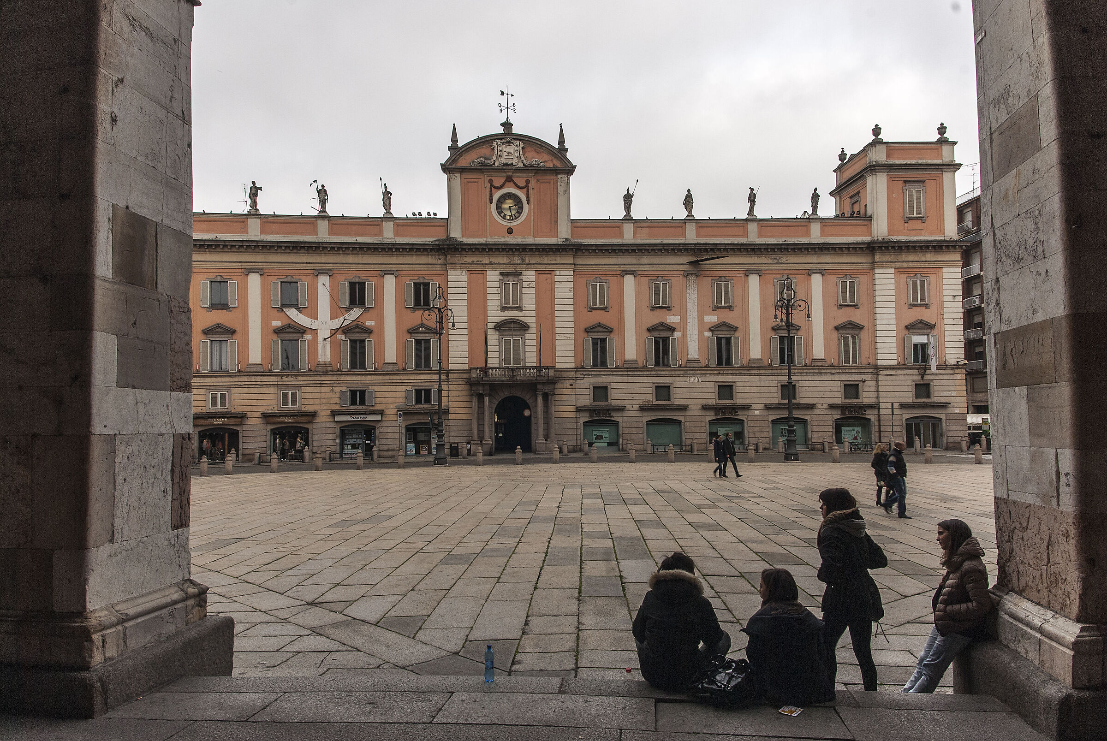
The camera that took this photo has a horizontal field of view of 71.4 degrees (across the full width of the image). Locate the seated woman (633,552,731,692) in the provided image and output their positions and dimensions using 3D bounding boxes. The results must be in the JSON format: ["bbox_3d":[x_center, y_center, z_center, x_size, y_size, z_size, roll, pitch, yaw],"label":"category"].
[{"bbox_3d":[0.779,1.650,4.809,0.600,1.000,0.760,-1,-3,7],"label":"seated woman"}]

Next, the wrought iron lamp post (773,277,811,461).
[{"bbox_3d":[13.587,-0.124,44.000,2.150,10.600,2.150,-1,-2,0],"label":"wrought iron lamp post"}]

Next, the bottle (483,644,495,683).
[{"bbox_3d":[-0.394,1.797,4.720,0.065,0.228,0.065,-1,-2,0],"label":"bottle"}]

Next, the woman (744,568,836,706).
[{"bbox_3d":[1.405,1.669,4.671,0.560,0.960,0.770,-1,-3,6],"label":"woman"}]

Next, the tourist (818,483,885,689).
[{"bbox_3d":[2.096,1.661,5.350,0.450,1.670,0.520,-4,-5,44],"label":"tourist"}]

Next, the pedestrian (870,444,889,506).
[{"bbox_3d":[8.347,2.675,19.600,0.580,1.620,0.500,-2,-2,17],"label":"pedestrian"}]

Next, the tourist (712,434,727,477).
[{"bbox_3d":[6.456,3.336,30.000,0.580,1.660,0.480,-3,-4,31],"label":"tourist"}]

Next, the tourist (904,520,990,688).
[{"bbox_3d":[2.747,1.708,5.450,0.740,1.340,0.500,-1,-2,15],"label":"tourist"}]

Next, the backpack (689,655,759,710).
[{"bbox_3d":[1.004,1.815,4.500,0.410,0.230,0.300,-1,-2,12],"label":"backpack"}]

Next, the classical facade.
[{"bbox_3d":[-2.125,-5.721,66.333,67.000,24.700,16.000,-1,-3,-4],"label":"classical facade"}]

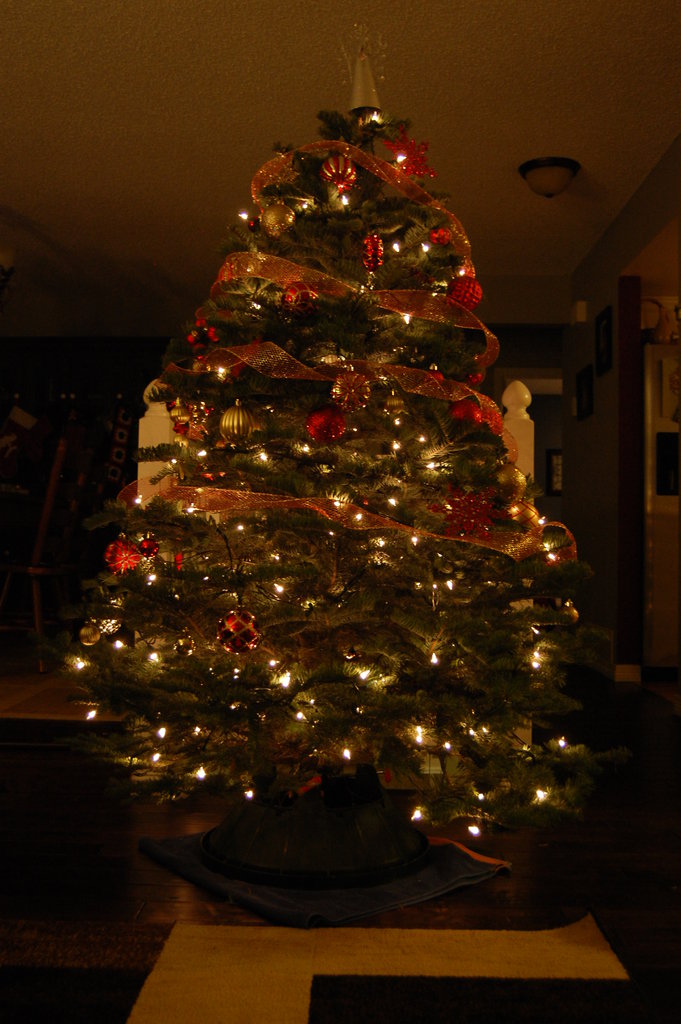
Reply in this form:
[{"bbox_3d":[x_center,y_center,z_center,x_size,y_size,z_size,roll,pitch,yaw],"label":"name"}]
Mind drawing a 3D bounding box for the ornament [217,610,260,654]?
[{"bbox_3d":[-0.185,0.216,1.858,0.077,0.079,0.077,1,-2,1],"label":"ornament"}]

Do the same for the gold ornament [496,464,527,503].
[{"bbox_3d":[0.354,-0.060,2.121,0.066,0.073,0.066,1,-2,1],"label":"gold ornament"}]

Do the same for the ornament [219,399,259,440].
[{"bbox_3d":[-0.214,-0.191,2.140,0.077,0.087,0.077,1,-2,0],"label":"ornament"}]

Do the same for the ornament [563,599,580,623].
[{"bbox_3d":[0.483,0.211,2.160,0.043,0.056,0.043,1,-2,1],"label":"ornament"}]

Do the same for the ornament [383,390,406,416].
[{"bbox_3d":[0.109,-0.215,2.020,0.038,0.045,0.038,1,-2,1],"label":"ornament"}]

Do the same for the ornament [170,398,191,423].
[{"bbox_3d":[-0.355,-0.224,2.270,0.043,0.054,0.043,1,-2,0],"label":"ornament"}]

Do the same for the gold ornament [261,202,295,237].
[{"bbox_3d":[-0.142,-0.659,2.300,0.077,0.079,0.077,1,-2,0],"label":"gold ornament"}]

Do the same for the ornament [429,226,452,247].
[{"bbox_3d":[0.213,-0.587,2.180,0.045,0.044,0.045,1,-2,1],"label":"ornament"}]

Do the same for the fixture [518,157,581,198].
[{"bbox_3d":[0.972,-1.534,4.758,0.285,0.138,0.285,1,-2,1],"label":"fixture"}]

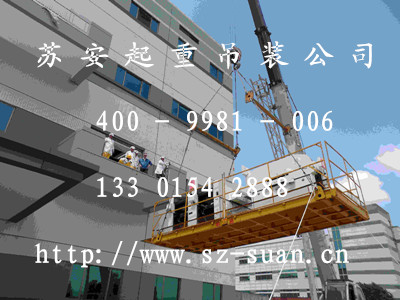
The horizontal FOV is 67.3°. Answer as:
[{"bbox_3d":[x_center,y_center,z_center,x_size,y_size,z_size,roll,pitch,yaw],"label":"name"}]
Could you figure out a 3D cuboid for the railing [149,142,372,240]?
[{"bbox_3d":[1.410,1.672,8.782,5.608,1.120,2.379,-25,-37,34],"label":"railing"}]

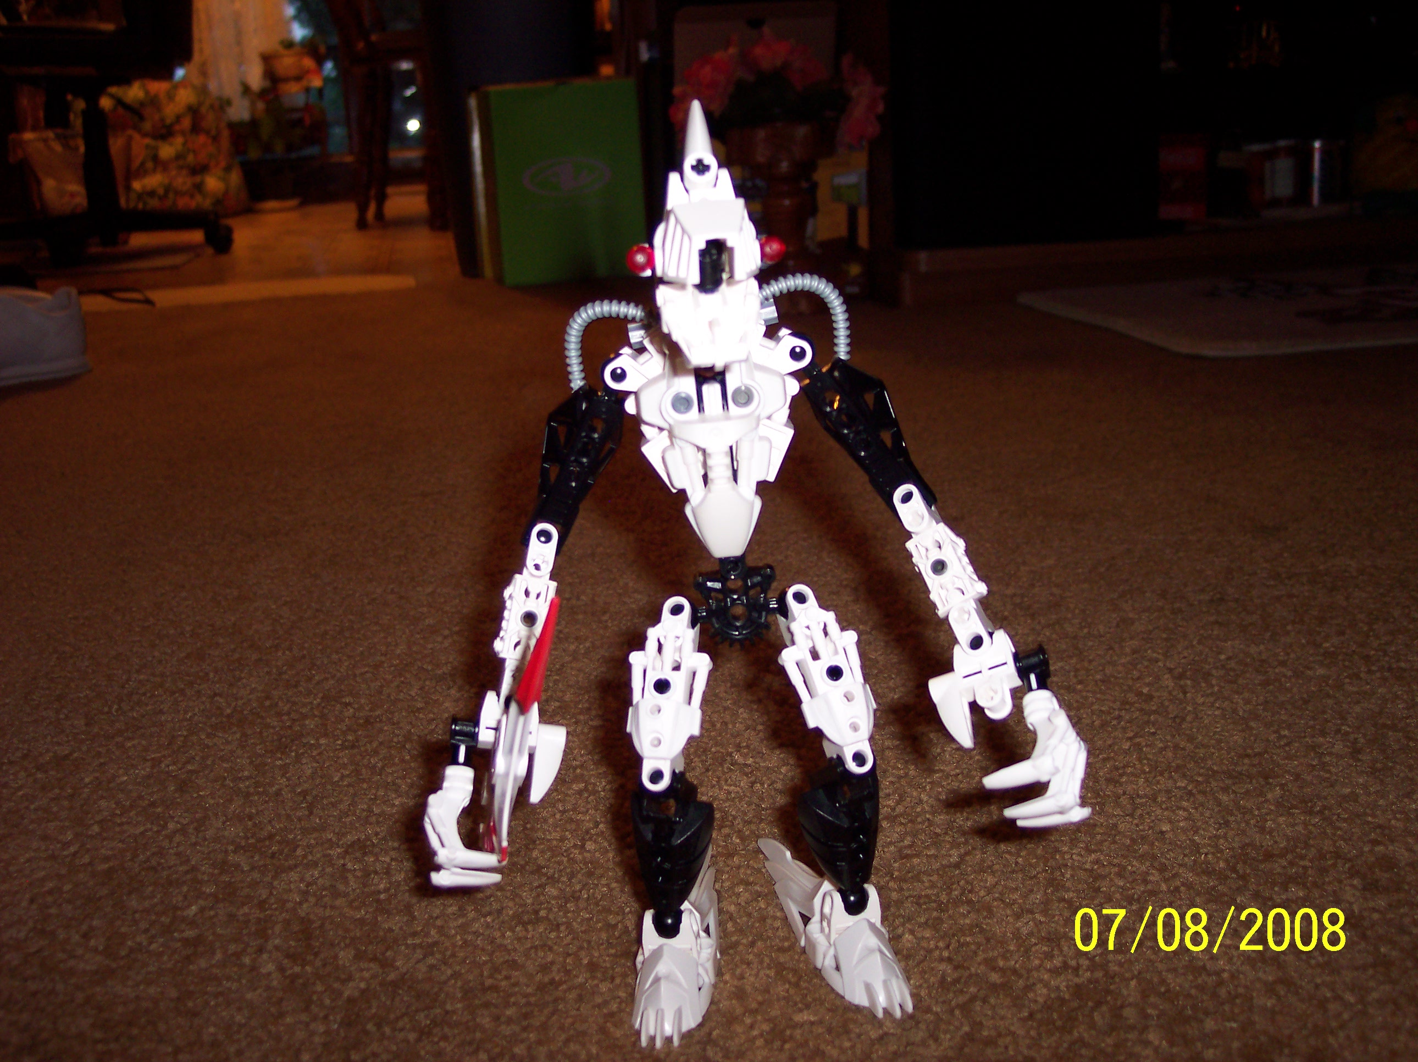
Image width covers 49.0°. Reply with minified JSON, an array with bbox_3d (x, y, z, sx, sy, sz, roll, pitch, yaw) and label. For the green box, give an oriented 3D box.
[{"bbox_3d":[-0.231,-0.533,2.385,0.223,0.280,0.145,-8,16,-18],"label":"green box"}]

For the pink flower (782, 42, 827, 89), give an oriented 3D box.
[{"bbox_3d":[0.110,-0.536,1.794,0.053,0.055,0.050,-3,15,0],"label":"pink flower"}]

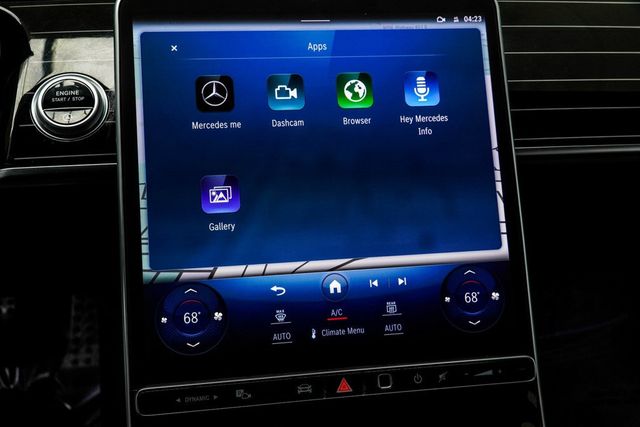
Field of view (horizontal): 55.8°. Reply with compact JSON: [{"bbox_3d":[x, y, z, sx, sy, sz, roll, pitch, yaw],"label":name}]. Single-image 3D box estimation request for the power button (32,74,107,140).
[{"bbox_3d":[-0.154,-0.067,0.372,0.045,0.045,0.013,-5,-11,-15],"label":"power button"}]

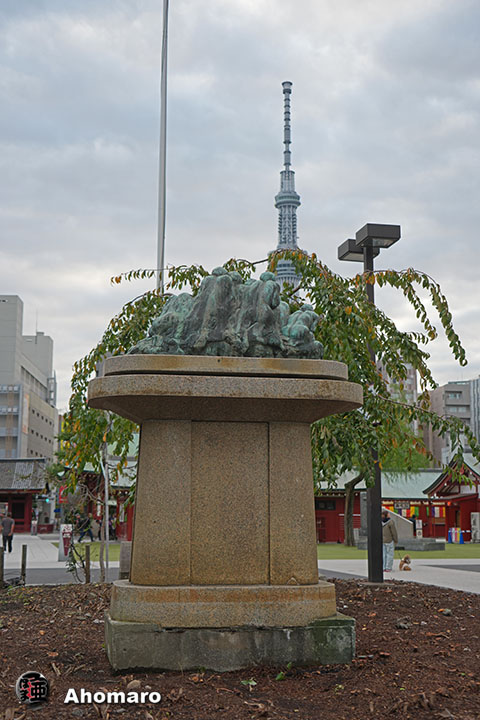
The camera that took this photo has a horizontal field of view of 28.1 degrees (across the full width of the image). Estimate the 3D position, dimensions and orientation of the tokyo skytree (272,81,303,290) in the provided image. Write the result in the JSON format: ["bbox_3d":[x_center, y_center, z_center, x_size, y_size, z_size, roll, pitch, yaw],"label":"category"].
[{"bbox_3d":[68.526,-96.653,1376.075,68.000,634.000,68.000,0,-9,3],"label":"tokyo skytree"}]

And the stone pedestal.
[{"bbox_3d":[-0.128,1.250,8.104,2.330,2.402,1.262,2,-9,-11],"label":"stone pedestal"}]

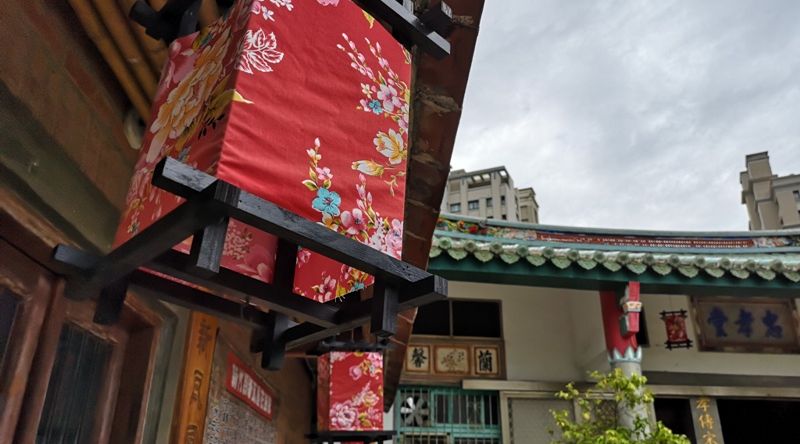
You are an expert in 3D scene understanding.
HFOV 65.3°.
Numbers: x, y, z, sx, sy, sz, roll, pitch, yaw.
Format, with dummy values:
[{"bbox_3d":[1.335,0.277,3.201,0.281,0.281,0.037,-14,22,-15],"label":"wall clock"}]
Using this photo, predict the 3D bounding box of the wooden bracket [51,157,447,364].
[{"bbox_3d":[-0.226,0.113,0.930,0.468,0.098,0.453,27,-37,-37],"label":"wooden bracket"}]

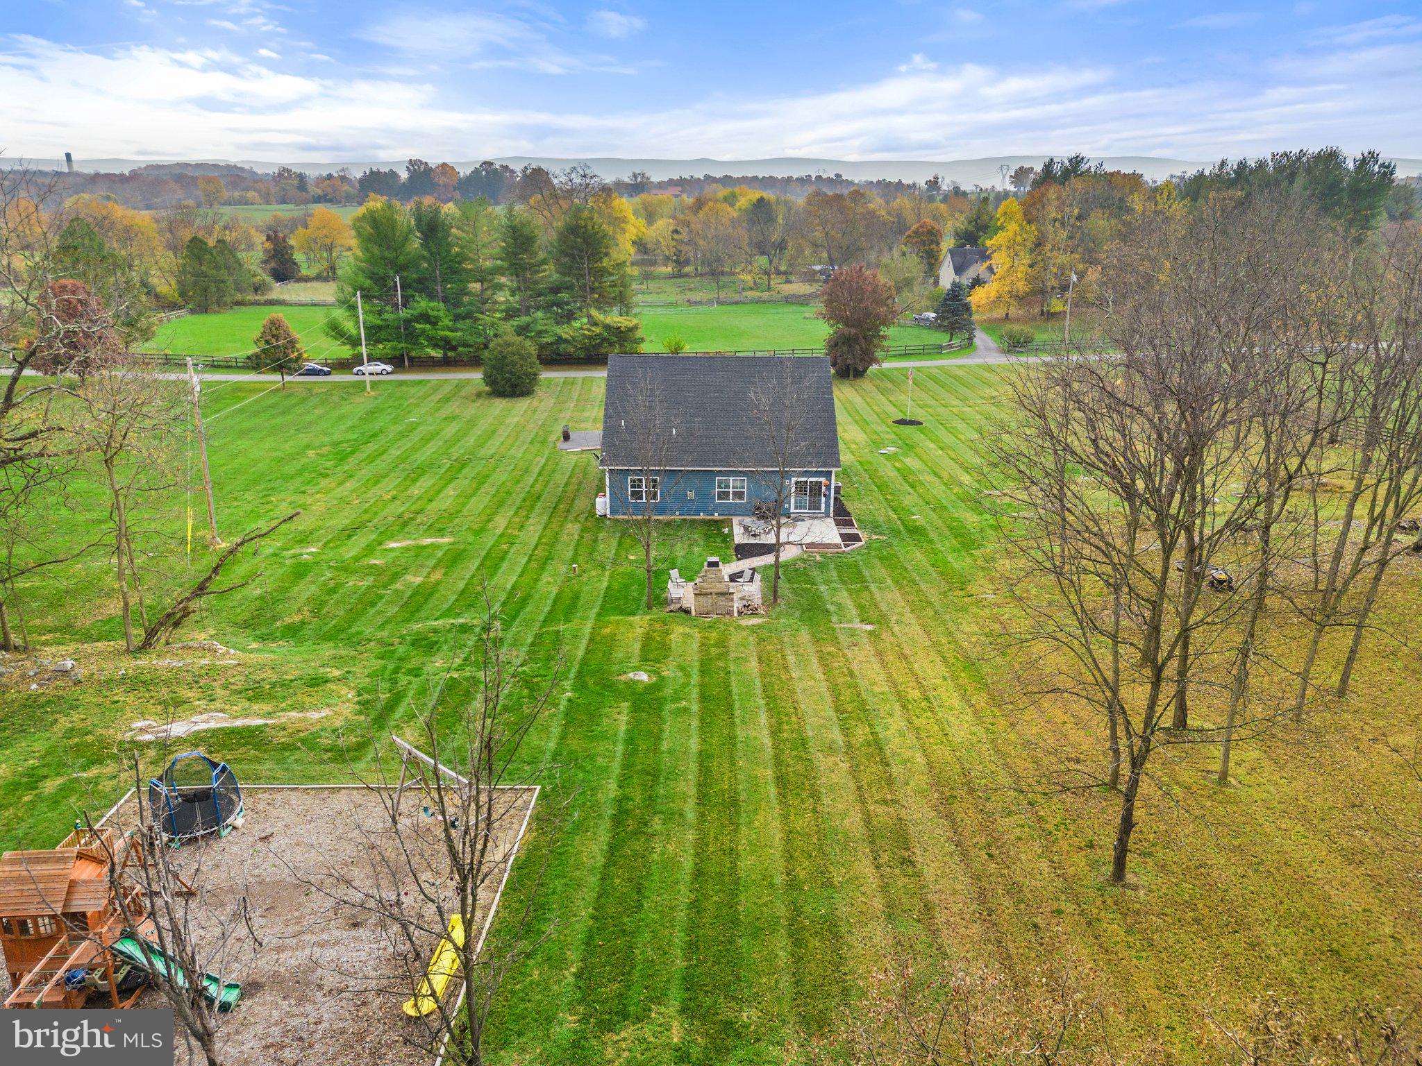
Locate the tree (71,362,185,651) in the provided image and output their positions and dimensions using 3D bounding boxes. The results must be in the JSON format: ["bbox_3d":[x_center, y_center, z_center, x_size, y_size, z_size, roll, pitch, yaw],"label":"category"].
[{"bbox_3d":[-23.074,-0.779,39.005,4.700,11.700,4.700,0,20,0],"label":"tree"}]

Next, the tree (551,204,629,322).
[{"bbox_3d":[-16.753,-36.471,137.039,9.800,17.700,9.500,0,20,0],"label":"tree"}]

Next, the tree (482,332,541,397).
[{"bbox_3d":[-19.982,-16.928,98.522,5.884,5.725,5.884,0,20,0],"label":"tree"}]

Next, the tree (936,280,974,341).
[{"bbox_3d":[33.374,-30.440,134.942,5.400,8.300,5.400,0,20,0],"label":"tree"}]

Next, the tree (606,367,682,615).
[{"bbox_3d":[-2.994,-1.850,44.291,3.700,11.400,3.700,0,20,0],"label":"tree"}]

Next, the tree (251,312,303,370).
[{"bbox_3d":[-44.825,-18.773,101.874,5.400,7.900,5.400,0,20,0],"label":"tree"}]

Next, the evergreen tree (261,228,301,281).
[{"bbox_3d":[-93.545,-60.380,214.525,8.944,10.965,8.944,0,20,0],"label":"evergreen tree"}]

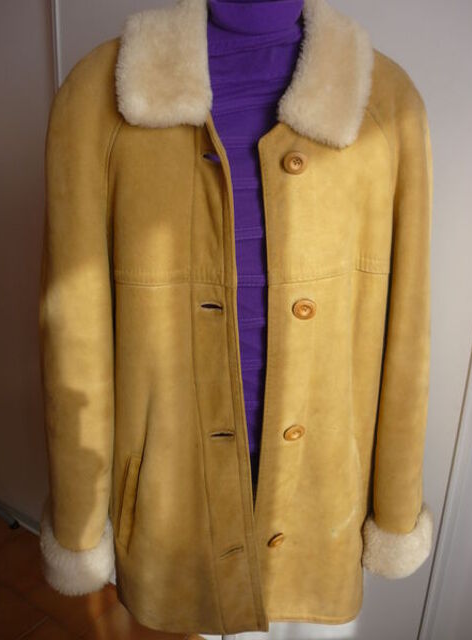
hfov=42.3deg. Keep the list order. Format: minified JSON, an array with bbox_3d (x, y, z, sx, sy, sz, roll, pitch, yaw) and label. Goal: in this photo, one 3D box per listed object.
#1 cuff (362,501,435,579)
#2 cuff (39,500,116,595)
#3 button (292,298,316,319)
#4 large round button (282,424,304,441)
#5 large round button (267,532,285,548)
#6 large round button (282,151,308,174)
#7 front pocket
[{"bbox_3d":[0.273,0.356,1.038,0.119,0.090,0.135,-3,20,-3],"label":"cuff"},{"bbox_3d":[-0.259,0.367,1.009,0.118,0.090,0.135,3,21,-5],"label":"cuff"},{"bbox_3d":[0.087,-0.013,0.774,0.029,0.029,0.007,0,29,-4],"label":"button"},{"bbox_3d":[0.079,0.153,0.825,0.029,0.029,0.007,-4,34,-14],"label":"large round button"},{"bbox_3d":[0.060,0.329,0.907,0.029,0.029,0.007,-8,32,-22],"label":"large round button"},{"bbox_3d":[0.074,-0.191,0.745,0.029,0.029,0.007,-1,21,-6],"label":"large round button"},{"bbox_3d":[-0.163,0.277,0.932,0.029,0.172,0.012,24,28,23],"label":"front pocket"}]

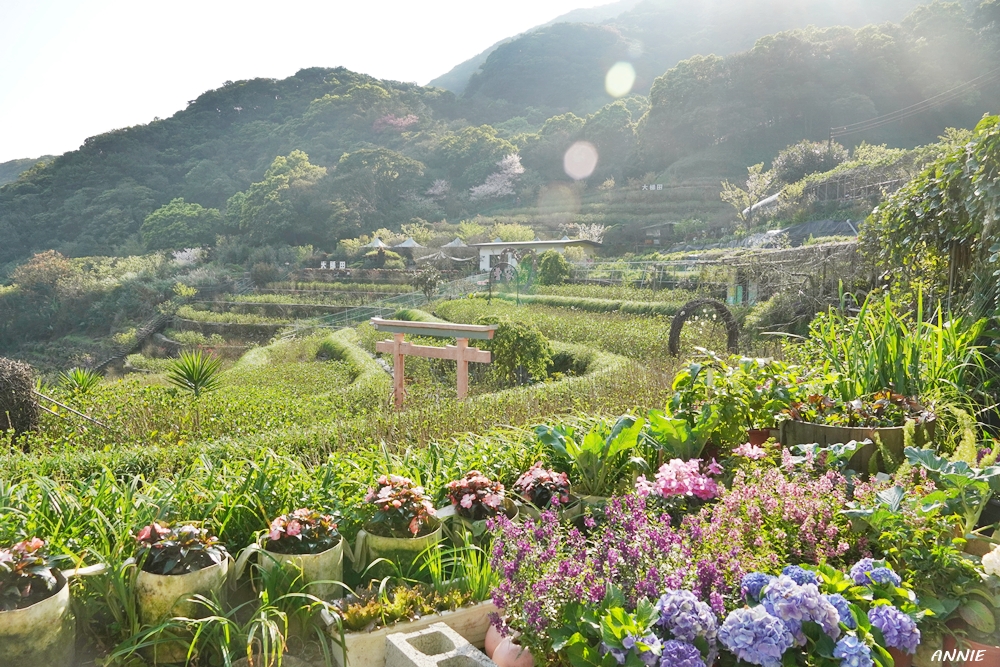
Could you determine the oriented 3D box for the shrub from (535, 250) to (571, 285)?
[{"bbox_3d":[3.633,-4.333,50.000,2.350,2.400,2.200,0,4,0],"label":"shrub"}]

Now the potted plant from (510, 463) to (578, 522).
[{"bbox_3d":[0.223,0.819,3.523,0.310,0.420,0.310,0,4,0],"label":"potted plant"}]

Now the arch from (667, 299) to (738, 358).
[{"bbox_3d":[6.104,-0.075,22.500,2.150,1.980,0.360,1,3,15],"label":"arch"}]

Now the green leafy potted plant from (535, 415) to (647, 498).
[{"bbox_3d":[0.422,0.574,3.500,0.520,0.400,0.480,0,3,7],"label":"green leafy potted plant"}]

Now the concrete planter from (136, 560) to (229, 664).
[{"bbox_3d":[-1.138,0.951,2.691,0.310,0.310,0.310,0,4,0],"label":"concrete planter"}]

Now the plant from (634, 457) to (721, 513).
[{"bbox_3d":[0.786,0.726,3.320,0.370,0.380,0.340,0,4,0],"label":"plant"}]

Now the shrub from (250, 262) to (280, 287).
[{"bbox_3d":[-19.383,-4.877,62.000,2.400,2.000,2.200,-1,3,-17],"label":"shrub"}]

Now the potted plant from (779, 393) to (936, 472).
[{"bbox_3d":[1.668,0.548,3.500,0.720,0.540,0.700,1,3,26],"label":"potted plant"}]

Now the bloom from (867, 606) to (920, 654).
[{"bbox_3d":[0.999,0.752,1.900,0.130,0.120,0.130,2,3,28],"label":"bloom"}]

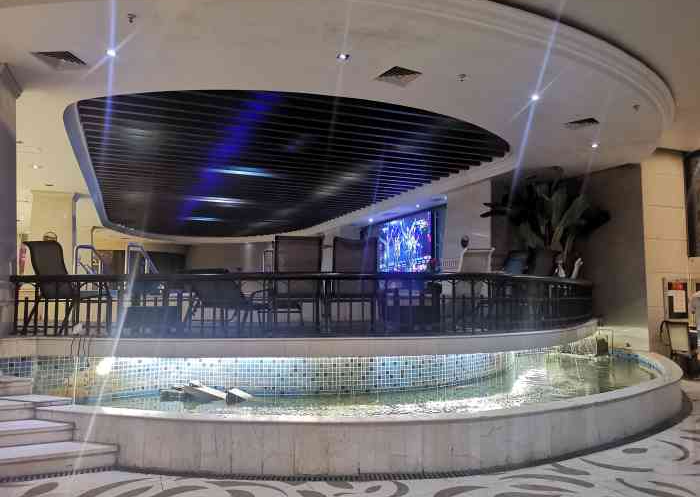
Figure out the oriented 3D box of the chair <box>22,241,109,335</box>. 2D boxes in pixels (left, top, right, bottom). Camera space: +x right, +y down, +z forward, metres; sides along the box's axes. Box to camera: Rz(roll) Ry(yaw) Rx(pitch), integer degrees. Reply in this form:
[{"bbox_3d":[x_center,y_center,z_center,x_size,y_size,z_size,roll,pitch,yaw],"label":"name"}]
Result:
[{"bbox_3d":[-3.560,0.472,6.834,0.600,1.120,0.740,-2,-5,20],"label":"chair"}]

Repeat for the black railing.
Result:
[{"bbox_3d":[0.602,0.689,6.980,8.767,0.710,1.956,2,-5,-23],"label":"black railing"}]

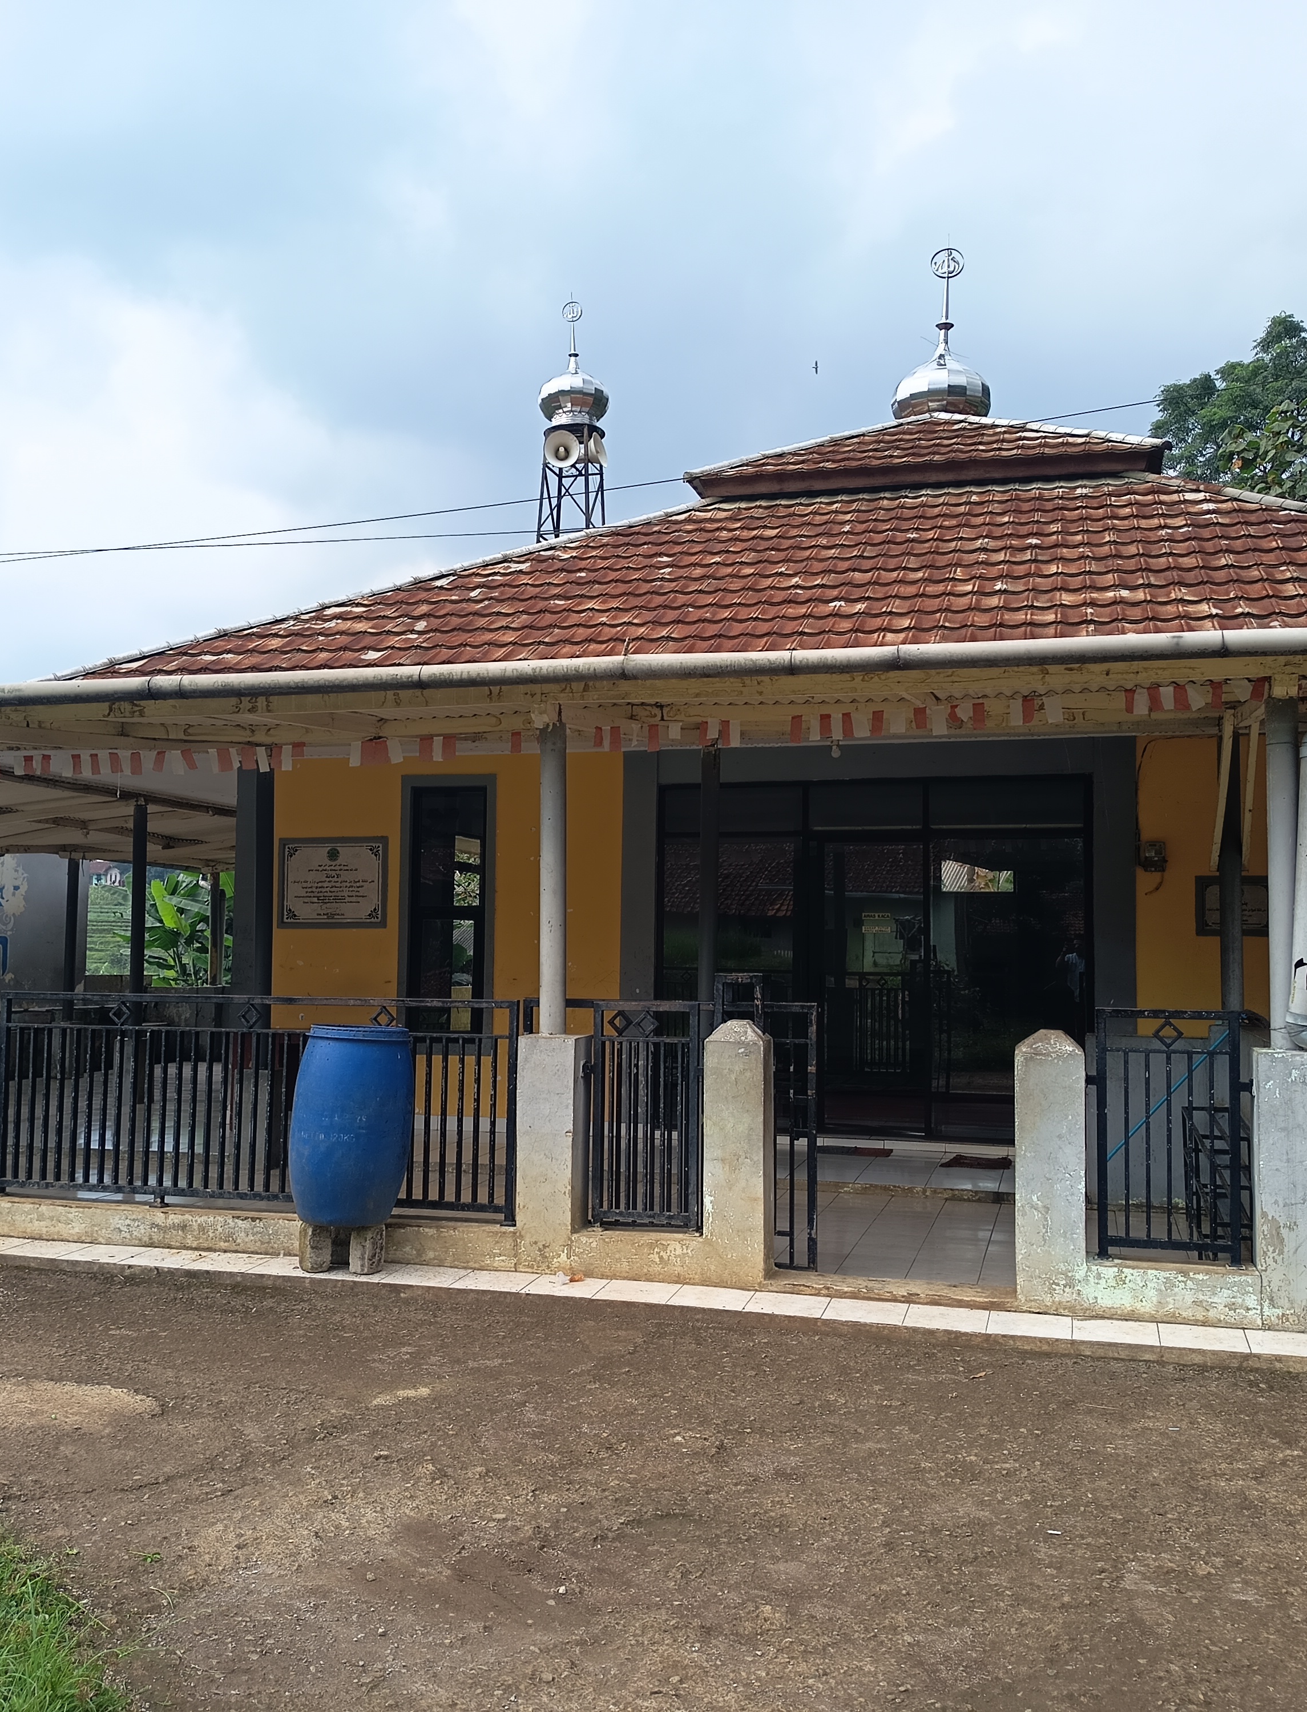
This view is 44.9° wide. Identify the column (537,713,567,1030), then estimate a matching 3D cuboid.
[{"bbox_3d":[-0.452,0.095,7.130,0.115,1.413,0.115,1,-3,0],"label":"column"}]

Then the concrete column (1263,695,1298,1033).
[{"bbox_3d":[2.524,0.071,6.347,0.115,1.413,0.115,0,-3,15],"label":"concrete column"}]

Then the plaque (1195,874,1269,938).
[{"bbox_3d":[3.714,0.324,10.085,0.481,0.378,0.040,0,-3,15],"label":"plaque"}]

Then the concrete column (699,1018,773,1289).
[{"bbox_3d":[0.370,1.269,6.847,0.259,1.110,0.260,0,-3,15],"label":"concrete column"}]

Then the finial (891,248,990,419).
[{"bbox_3d":[2.851,-5.144,15.696,0.960,1.786,0.960,0,-3,15],"label":"finial"}]

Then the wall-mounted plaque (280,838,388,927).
[{"bbox_3d":[-2.356,0.200,11.691,0.885,0.661,0.040,0,-3,15],"label":"wall-mounted plaque"}]

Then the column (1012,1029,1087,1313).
[{"bbox_3d":[1.637,1.284,6.512,0.275,1.133,0.260,0,-3,15],"label":"column"}]

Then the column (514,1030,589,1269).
[{"bbox_3d":[-0.445,1.317,7.059,0.253,1.016,0.260,0,-3,15],"label":"column"}]

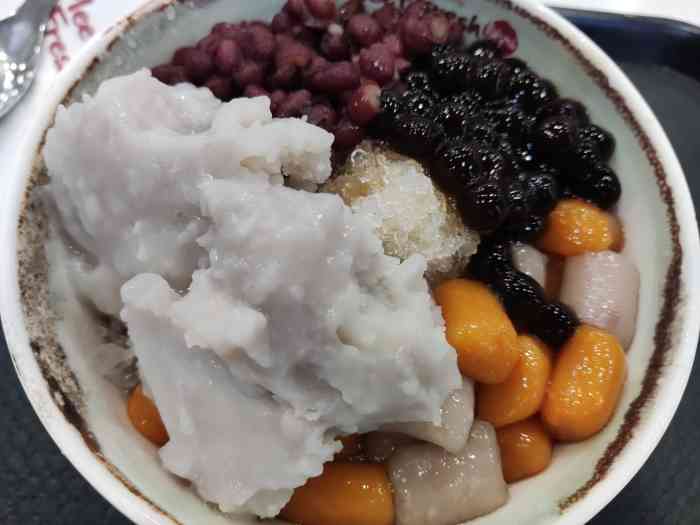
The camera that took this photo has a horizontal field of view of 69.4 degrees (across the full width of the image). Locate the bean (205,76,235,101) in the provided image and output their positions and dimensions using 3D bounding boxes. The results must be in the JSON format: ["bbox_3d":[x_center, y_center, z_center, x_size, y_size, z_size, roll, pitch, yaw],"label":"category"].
[{"bbox_3d":[-0.041,-0.054,0.160,0.011,0.009,0.009,22,70,7],"label":"bean"}]

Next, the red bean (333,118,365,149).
[{"bbox_3d":[0.000,-0.036,0.142,0.009,0.008,0.009,2,70,-4],"label":"red bean"}]

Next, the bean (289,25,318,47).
[{"bbox_3d":[-0.014,-0.069,0.155,0.009,0.007,0.008,2,70,-4],"label":"bean"}]

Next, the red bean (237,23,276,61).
[{"bbox_3d":[-0.030,-0.072,0.165,0.011,0.009,0.011,-34,73,-13],"label":"red bean"}]

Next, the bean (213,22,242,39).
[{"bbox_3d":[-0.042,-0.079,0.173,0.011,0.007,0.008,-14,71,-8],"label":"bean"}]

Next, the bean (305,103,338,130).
[{"bbox_3d":[-0.009,-0.046,0.161,0.011,0.008,0.008,21,70,5],"label":"bean"}]

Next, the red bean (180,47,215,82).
[{"bbox_3d":[-0.044,-0.056,0.145,0.010,0.008,0.010,2,70,-4],"label":"red bean"}]

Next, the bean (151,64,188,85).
[{"bbox_3d":[-0.059,-0.060,0.164,0.012,0.008,0.009,11,69,3],"label":"bean"}]

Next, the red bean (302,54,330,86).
[{"bbox_3d":[-0.010,-0.057,0.149,0.008,0.007,0.009,2,70,-4],"label":"red bean"}]

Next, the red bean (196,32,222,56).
[{"bbox_3d":[-0.041,-0.064,0.148,0.009,0.007,0.008,25,70,4],"label":"red bean"}]

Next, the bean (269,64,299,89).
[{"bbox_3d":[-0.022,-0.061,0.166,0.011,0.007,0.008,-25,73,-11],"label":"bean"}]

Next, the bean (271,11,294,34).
[{"bbox_3d":[-0.023,-0.083,0.175,0.008,0.007,0.010,21,70,5],"label":"bean"}]

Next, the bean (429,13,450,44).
[{"bbox_3d":[0.031,-0.082,0.177,0.008,0.008,0.011,8,70,0],"label":"bean"}]

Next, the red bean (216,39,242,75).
[{"bbox_3d":[-0.035,-0.059,0.145,0.008,0.008,0.011,2,70,-4],"label":"red bean"}]

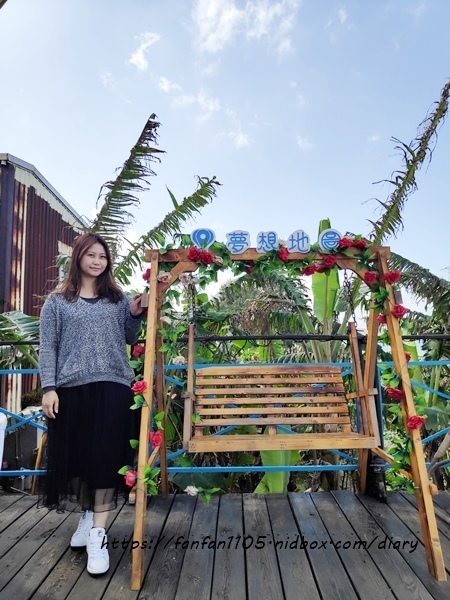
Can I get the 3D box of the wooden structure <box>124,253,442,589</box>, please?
[{"bbox_3d":[0.265,0.488,1.996,1.390,1.560,0.880,-1,-5,-1],"label":"wooden structure"}]

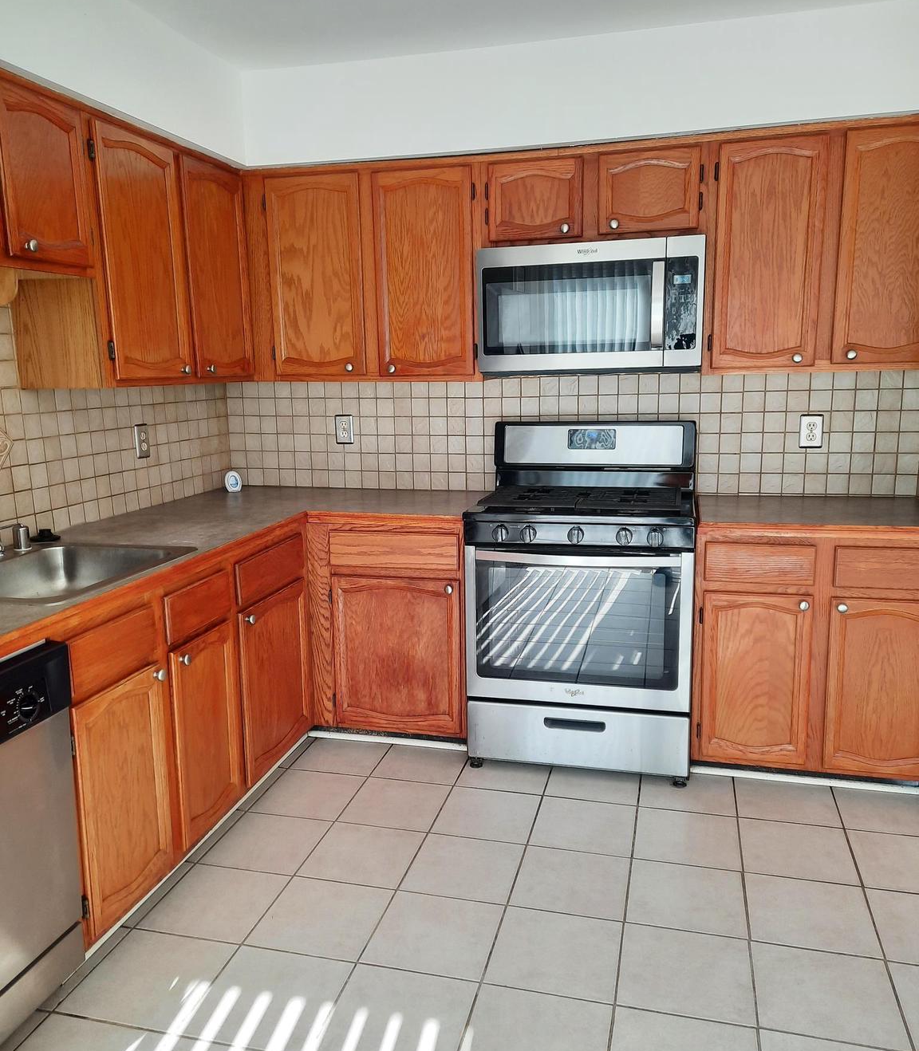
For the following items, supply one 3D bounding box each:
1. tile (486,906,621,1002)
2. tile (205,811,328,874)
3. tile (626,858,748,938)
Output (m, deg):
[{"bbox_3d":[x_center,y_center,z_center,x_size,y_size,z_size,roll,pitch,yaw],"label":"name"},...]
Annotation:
[{"bbox_3d":[0.239,1.053,2.174,0.304,0.012,0.304,2,11,14],"label":"tile"},{"bbox_3d":[-0.579,0.966,2.694,0.303,0.010,0.303,2,11,14],"label":"tile"},{"bbox_3d":[0.613,1.004,2.386,0.303,0.010,0.303,2,11,14],"label":"tile"}]

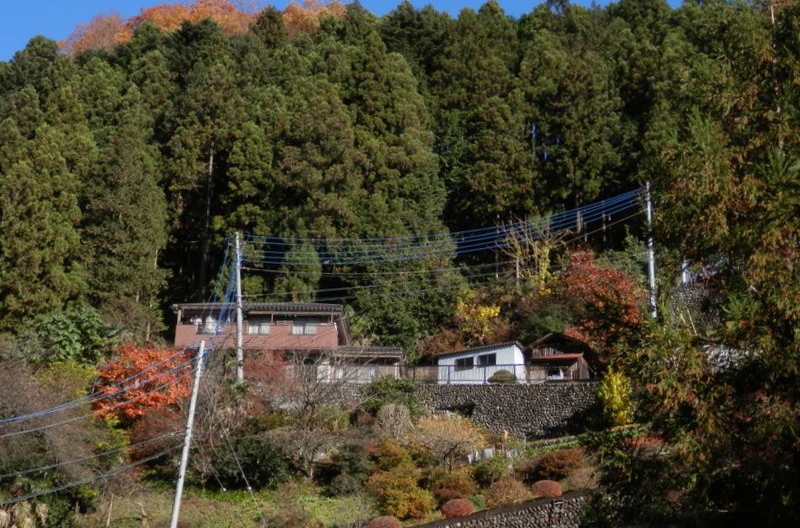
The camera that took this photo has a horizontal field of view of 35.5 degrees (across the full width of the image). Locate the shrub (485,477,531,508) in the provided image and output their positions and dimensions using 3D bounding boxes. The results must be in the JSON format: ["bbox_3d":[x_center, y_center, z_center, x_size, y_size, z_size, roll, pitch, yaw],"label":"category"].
[{"bbox_3d":[5.642,11.993,65.500,2.350,1.650,2.100,0,-10,0],"label":"shrub"}]

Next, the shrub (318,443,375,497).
[{"bbox_3d":[-2.808,10.785,65.500,2.850,2.750,2.500,0,-10,0],"label":"shrub"}]

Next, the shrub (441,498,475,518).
[{"bbox_3d":[2.442,10.383,53.000,1.440,0.850,1.440,0,-15,0],"label":"shrub"}]

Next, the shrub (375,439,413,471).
[{"bbox_3d":[-0.310,9.159,59.500,1.810,1.680,1.810,0,-15,0],"label":"shrub"}]

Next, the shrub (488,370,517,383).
[{"bbox_3d":[6.488,7.185,79.000,1.750,0.900,1.600,0,-10,0],"label":"shrub"}]

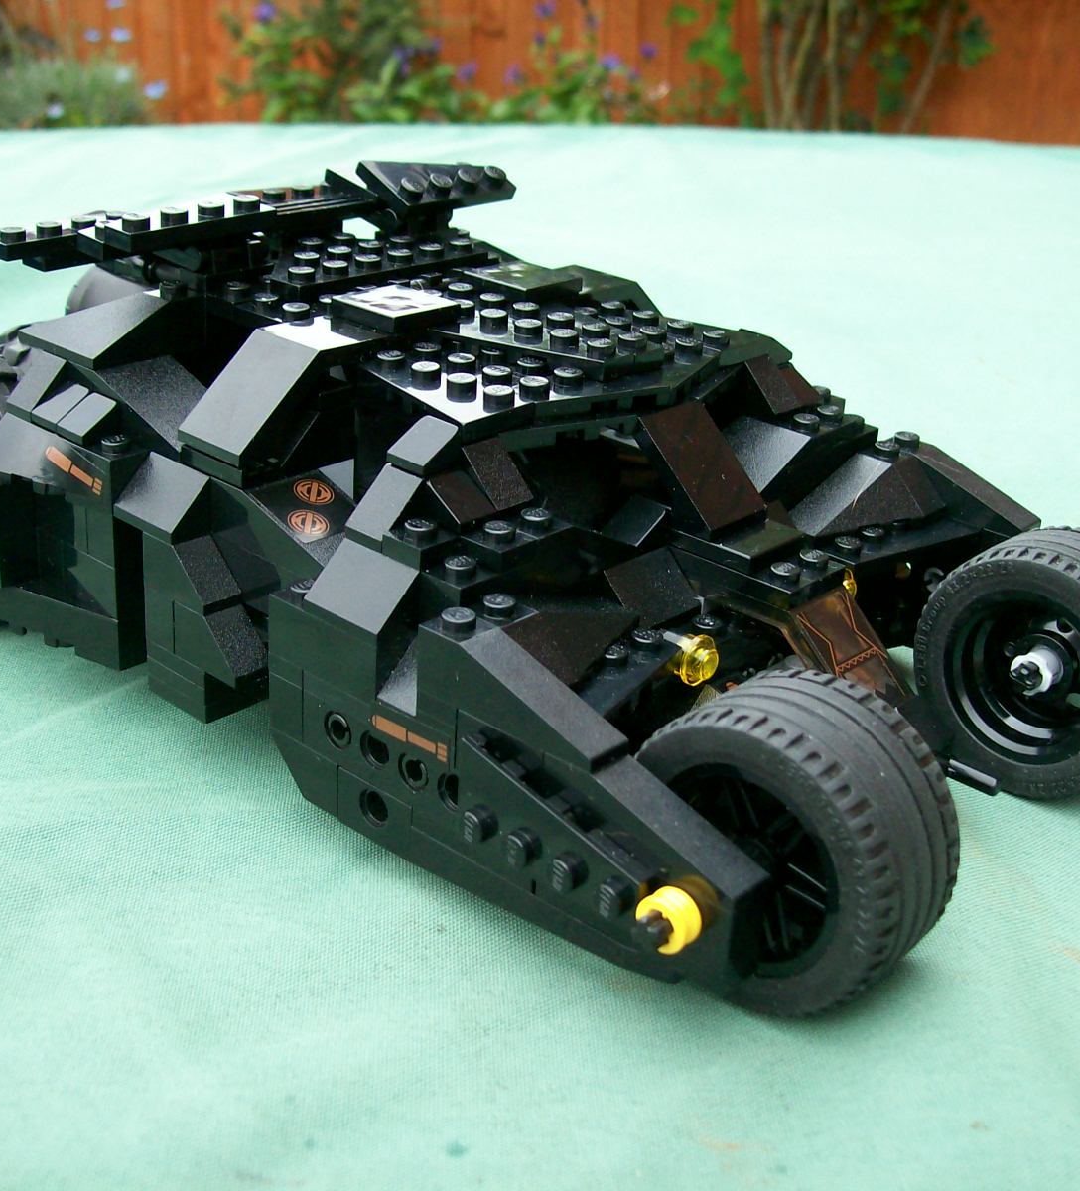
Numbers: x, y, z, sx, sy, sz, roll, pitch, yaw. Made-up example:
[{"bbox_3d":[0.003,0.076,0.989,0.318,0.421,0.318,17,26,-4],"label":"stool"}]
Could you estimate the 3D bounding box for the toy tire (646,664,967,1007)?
[{"bbox_3d":[0.034,0.034,0.226,0.044,0.044,0.022,21,30,37],"label":"toy tire"}]

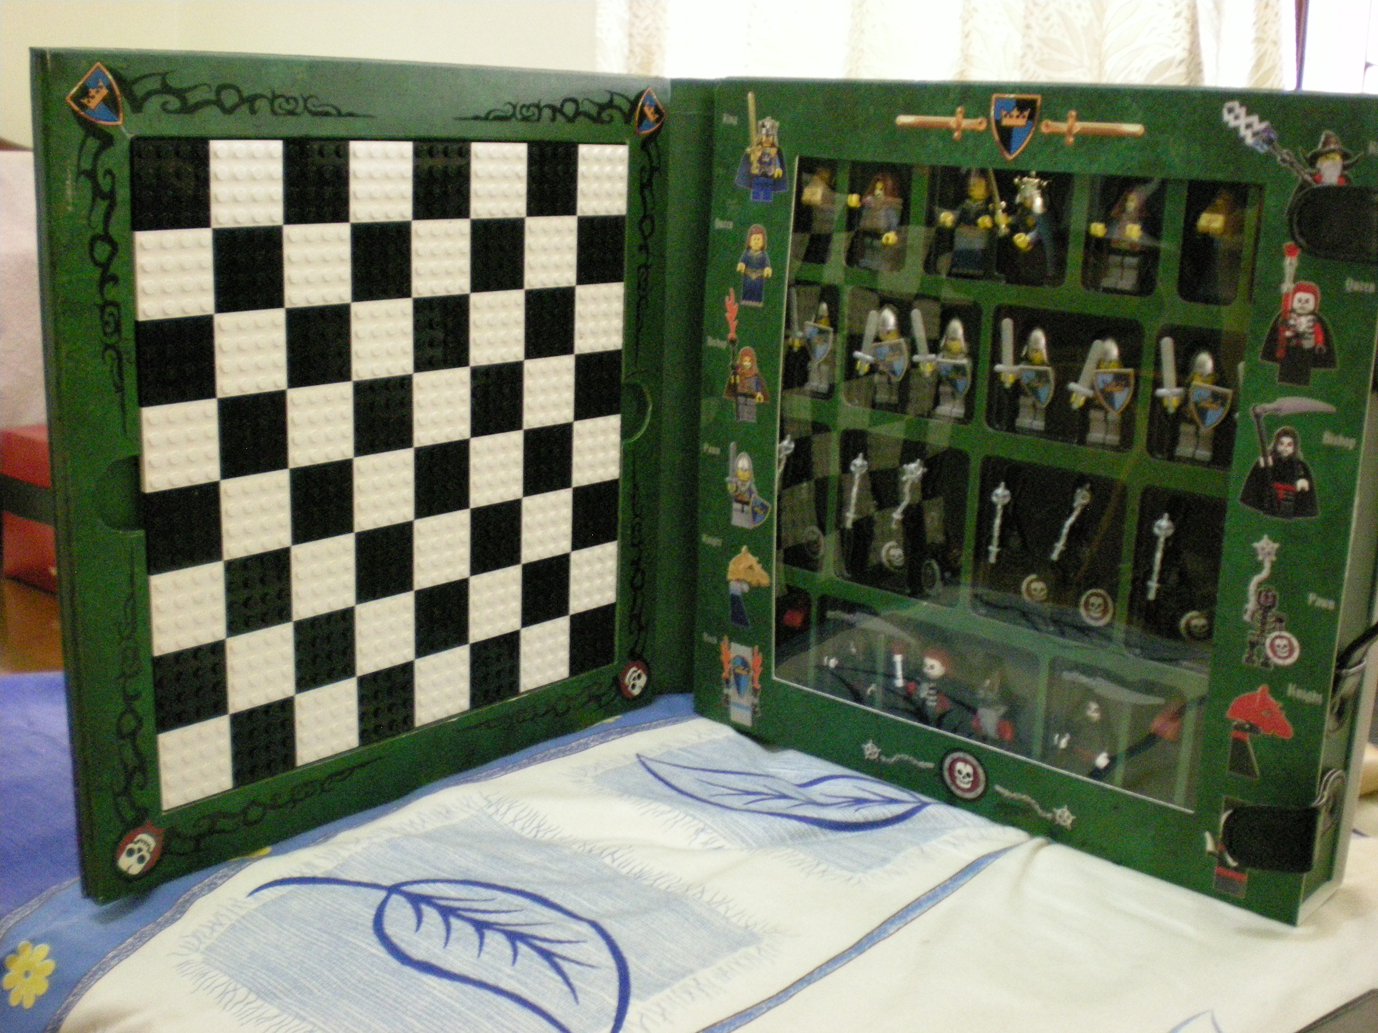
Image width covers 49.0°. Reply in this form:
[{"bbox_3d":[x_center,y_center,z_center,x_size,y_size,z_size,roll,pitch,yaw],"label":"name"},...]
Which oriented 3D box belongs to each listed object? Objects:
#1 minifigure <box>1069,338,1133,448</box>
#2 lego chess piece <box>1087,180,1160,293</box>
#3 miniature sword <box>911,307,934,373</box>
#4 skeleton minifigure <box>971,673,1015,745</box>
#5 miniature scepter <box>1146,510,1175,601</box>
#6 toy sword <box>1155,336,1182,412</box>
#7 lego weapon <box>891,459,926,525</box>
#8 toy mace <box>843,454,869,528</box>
[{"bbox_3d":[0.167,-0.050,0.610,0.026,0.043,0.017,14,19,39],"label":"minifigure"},{"bbox_3d":[0.171,-0.111,0.598,0.025,0.043,0.016,14,20,38],"label":"lego chess piece"},{"bbox_3d":[0.101,-0.075,0.653,0.011,0.030,0.004,-5,11,42],"label":"miniature sword"},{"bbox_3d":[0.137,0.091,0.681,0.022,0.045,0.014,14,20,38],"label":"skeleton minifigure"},{"bbox_3d":[0.190,0.016,0.610,0.009,0.037,0.009,18,22,37],"label":"miniature scepter"},{"bbox_3d":[0.188,-0.055,0.593,0.011,0.030,0.004,2,12,41],"label":"toy sword"},{"bbox_3d":[0.100,-0.011,0.701,0.011,0.035,0.009,29,26,32],"label":"lego weapon"},{"bbox_3d":[0.075,-0.011,0.692,0.010,0.037,0.010,24,28,35],"label":"toy mace"}]

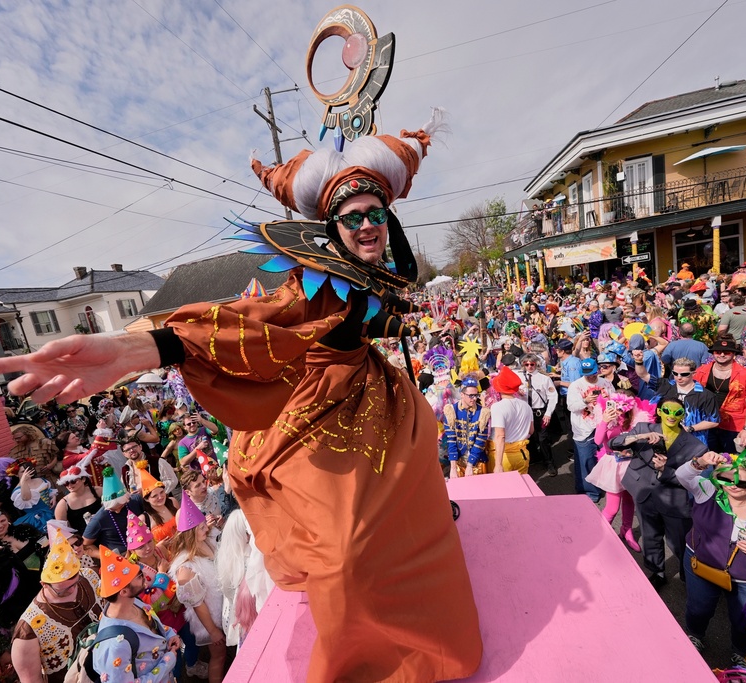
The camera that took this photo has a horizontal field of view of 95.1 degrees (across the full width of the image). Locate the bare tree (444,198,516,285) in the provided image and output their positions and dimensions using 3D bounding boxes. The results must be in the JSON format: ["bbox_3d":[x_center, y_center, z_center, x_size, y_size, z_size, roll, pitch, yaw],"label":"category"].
[{"bbox_3d":[11.300,-9.504,36.500,7.800,11.000,7.400,-7,8,12],"label":"bare tree"}]

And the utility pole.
[{"bbox_3d":[-2.898,-4.127,13.461,1.100,11.000,1.900,-7,8,12],"label":"utility pole"}]

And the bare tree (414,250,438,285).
[{"bbox_3d":[11.248,-14.461,74.000,6.500,10.200,6.500,-7,8,12],"label":"bare tree"}]

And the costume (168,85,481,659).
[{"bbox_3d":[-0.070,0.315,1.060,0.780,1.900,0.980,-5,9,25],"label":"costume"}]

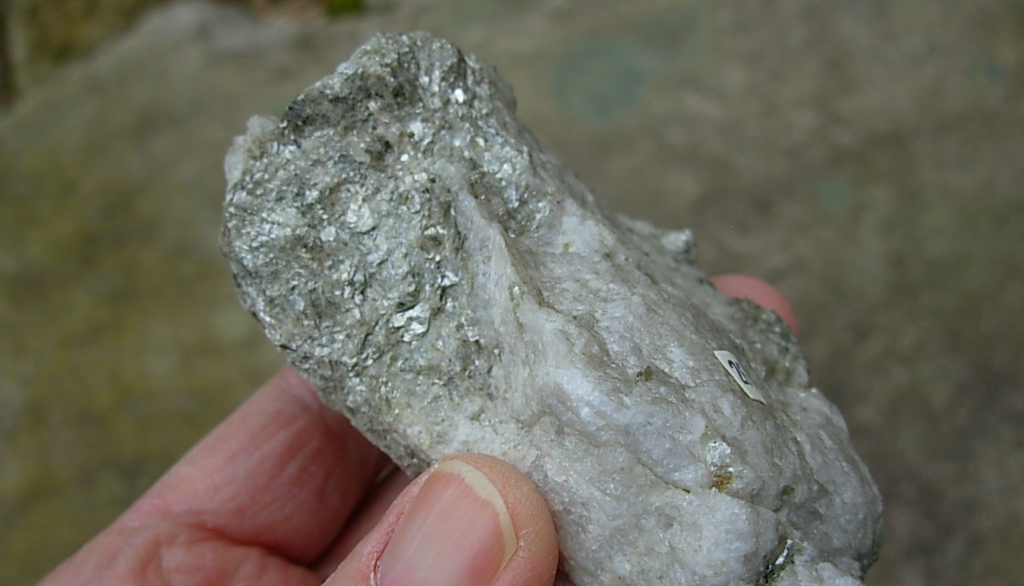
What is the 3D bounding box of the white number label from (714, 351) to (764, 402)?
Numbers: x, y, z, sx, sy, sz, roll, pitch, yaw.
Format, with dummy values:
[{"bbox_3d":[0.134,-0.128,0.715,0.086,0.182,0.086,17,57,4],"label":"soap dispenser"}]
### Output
[{"bbox_3d":[0.030,0.011,0.149,0.008,0.001,0.006,54,19,21],"label":"white number label"}]

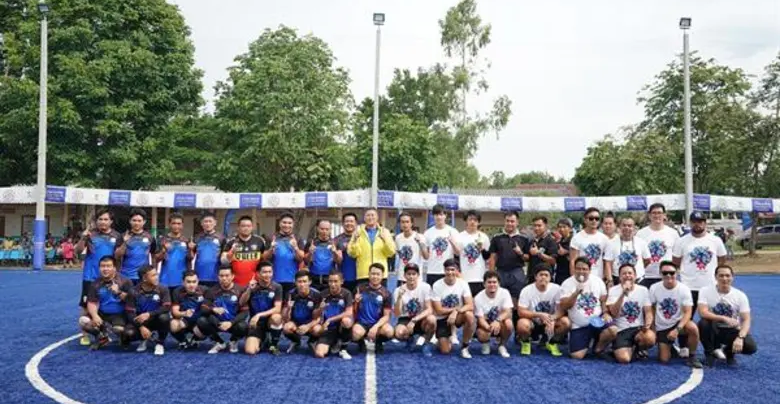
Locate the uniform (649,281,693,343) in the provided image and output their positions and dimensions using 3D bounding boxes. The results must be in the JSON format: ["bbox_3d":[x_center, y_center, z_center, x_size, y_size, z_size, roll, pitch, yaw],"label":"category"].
[{"bbox_3d":[3.218,1.256,6.959,0.500,0.710,0.400,0,-2,8],"label":"uniform"}]

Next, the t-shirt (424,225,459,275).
[{"bbox_3d":[0.675,0.623,7.950,0.450,0.660,0.280,0,-2,5],"label":"t-shirt"}]

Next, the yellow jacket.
[{"bbox_3d":[-0.243,0.664,7.981,0.650,0.740,0.360,0,-2,0],"label":"yellow jacket"}]

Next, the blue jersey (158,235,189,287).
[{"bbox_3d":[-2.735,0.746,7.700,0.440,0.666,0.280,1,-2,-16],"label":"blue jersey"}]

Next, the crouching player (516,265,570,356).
[{"bbox_3d":[1.881,1.292,7.437,0.640,1.050,0.700,0,-2,9],"label":"crouching player"}]

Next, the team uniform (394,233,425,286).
[{"bbox_3d":[0.251,0.746,7.800,0.400,0.707,0.280,0,-2,1],"label":"team uniform"}]

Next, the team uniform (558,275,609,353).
[{"bbox_3d":[2.270,1.304,7.080,0.560,0.916,0.480,0,-2,12],"label":"team uniform"}]

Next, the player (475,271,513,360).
[{"bbox_3d":[1.237,1.315,7.250,0.470,0.970,0.680,0,-2,7],"label":"player"}]

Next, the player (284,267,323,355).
[{"bbox_3d":[-1.072,1.306,7.466,0.500,0.990,0.680,1,-2,-6],"label":"player"}]

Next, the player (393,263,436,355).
[{"bbox_3d":[0.304,1.284,7.467,0.530,1.050,0.700,0,-2,5],"label":"player"}]

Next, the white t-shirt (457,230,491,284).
[{"bbox_3d":[1.094,0.714,7.950,0.450,0.680,0.280,0,-2,7],"label":"white t-shirt"}]

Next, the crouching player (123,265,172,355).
[{"bbox_3d":[-2.993,1.281,7.422,0.585,1.005,0.660,1,-2,-15],"label":"crouching player"}]

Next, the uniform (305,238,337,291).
[{"bbox_3d":[-0.898,0.819,7.950,0.430,0.682,0.290,1,-2,-5],"label":"uniform"}]

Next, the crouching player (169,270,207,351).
[{"bbox_3d":[-2.559,1.341,7.765,0.500,0.926,0.640,1,-2,-15],"label":"crouching player"}]

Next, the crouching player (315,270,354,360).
[{"bbox_3d":[-0.665,1.314,7.316,0.500,0.973,0.750,0,-2,-4],"label":"crouching player"}]

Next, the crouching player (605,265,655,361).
[{"bbox_3d":[2.826,1.262,7.070,0.557,1.087,0.680,0,-2,10],"label":"crouching player"}]

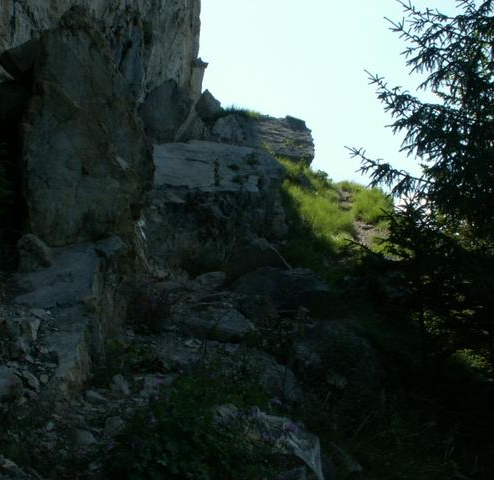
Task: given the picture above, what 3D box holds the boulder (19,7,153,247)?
[{"bbox_3d":[-2.180,-1.483,9.200,1.755,3.217,1.400,1,-5,-8],"label":"boulder"}]

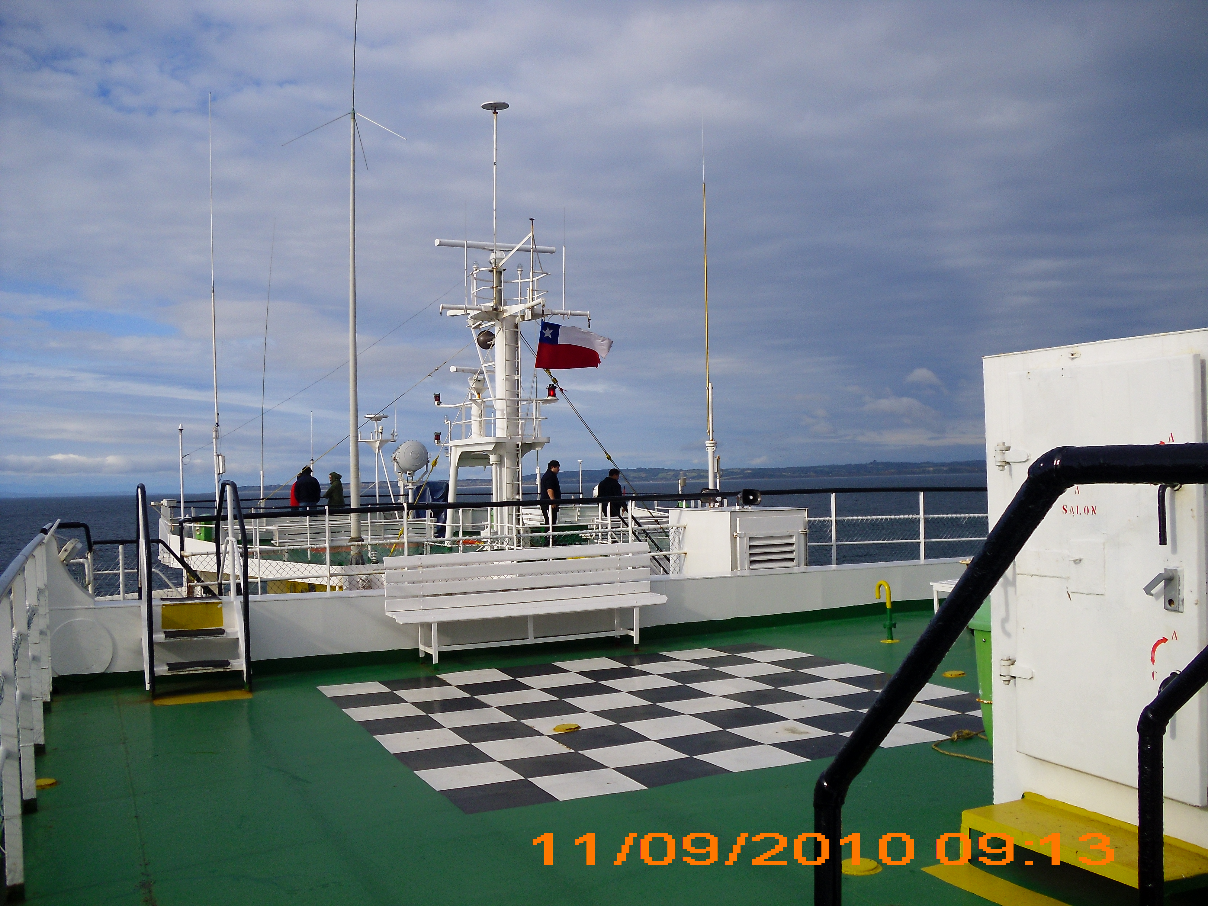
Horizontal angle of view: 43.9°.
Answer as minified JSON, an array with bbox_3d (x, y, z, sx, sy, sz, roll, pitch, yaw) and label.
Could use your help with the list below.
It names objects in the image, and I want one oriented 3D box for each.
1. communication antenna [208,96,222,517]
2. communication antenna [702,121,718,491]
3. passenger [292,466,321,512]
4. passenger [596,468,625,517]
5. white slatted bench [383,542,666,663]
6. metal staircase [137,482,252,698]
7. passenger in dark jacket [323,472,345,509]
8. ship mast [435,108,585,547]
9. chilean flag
[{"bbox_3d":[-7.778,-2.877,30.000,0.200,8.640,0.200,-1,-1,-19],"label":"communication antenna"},{"bbox_3d":[2.059,-2.616,29.500,0.220,7.670,0.220,-1,-1,-19],"label":"communication antenna"},{"bbox_3d":[-6.208,1.142,31.484,0.550,1.730,0.360,-1,-1,-12],"label":"passenger"},{"bbox_3d":[0.170,1.112,27.785,0.500,1.630,0.380,-2,-1,37],"label":"passenger"},{"bbox_3d":[-0.659,1.335,13.207,2.550,0.910,0.430,-1,-1,-28],"label":"white slatted bench"},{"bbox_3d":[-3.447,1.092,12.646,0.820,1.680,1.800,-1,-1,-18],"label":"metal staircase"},{"bbox_3d":[-5.665,1.191,31.486,0.420,1.570,0.460,-2,-1,6],"label":"passenger in dark jacket"},{"bbox_3d":[-1.851,-2.618,30.500,2.800,9.020,2.000,-1,-1,-19],"label":"ship mast"},{"bbox_3d":[-0.608,-2.165,30.200,1.500,1.000,0.300,-1,-1,-3],"label":"chilean flag"}]

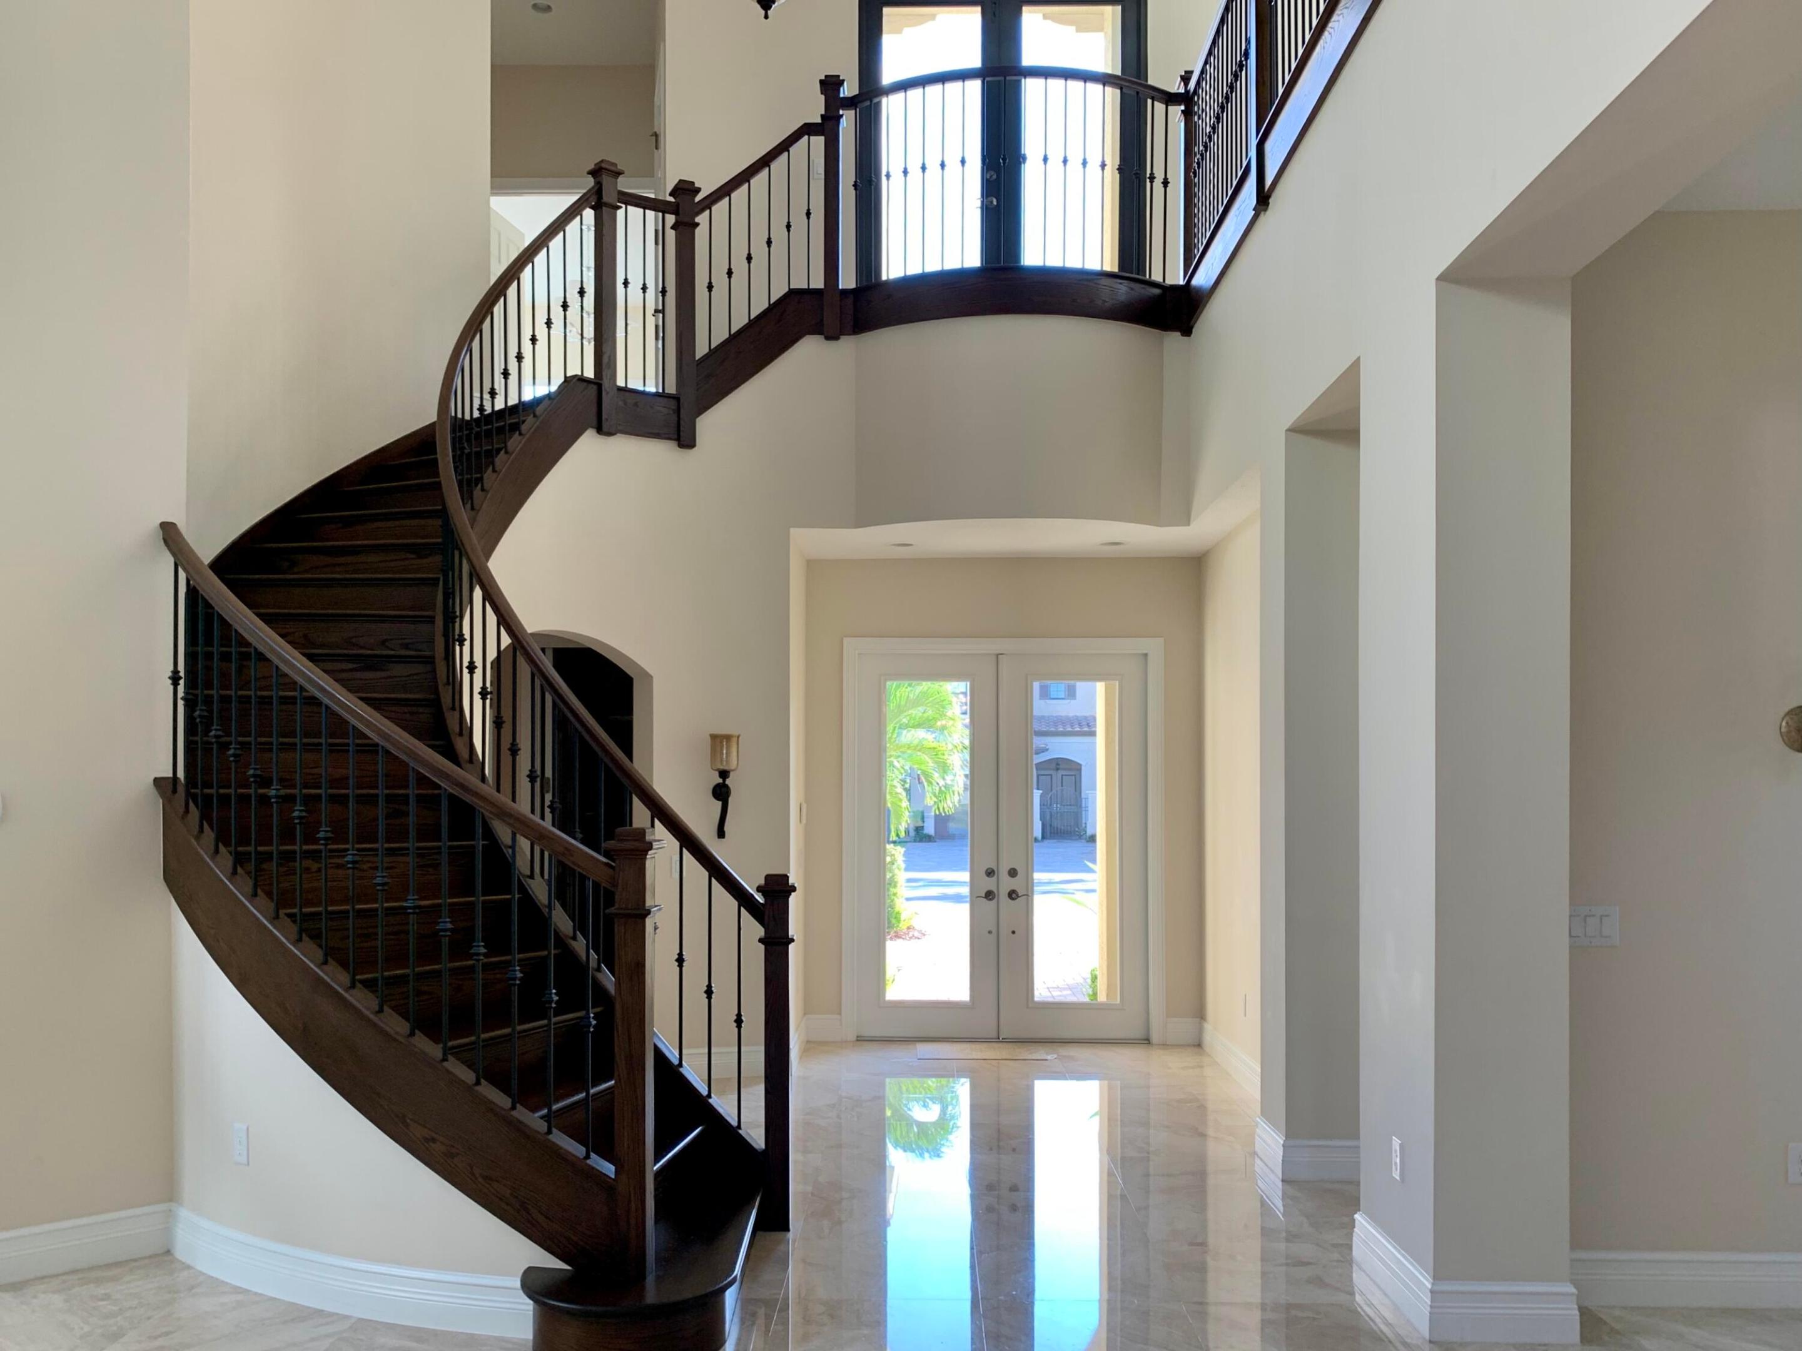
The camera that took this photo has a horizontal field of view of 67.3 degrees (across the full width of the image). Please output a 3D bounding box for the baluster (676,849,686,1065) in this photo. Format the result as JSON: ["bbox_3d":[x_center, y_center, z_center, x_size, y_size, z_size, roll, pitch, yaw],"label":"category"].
[{"bbox_3d":[-0.810,1.032,4.960,0.030,0.800,0.030,0,-3,-10],"label":"baluster"}]

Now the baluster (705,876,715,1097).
[{"bbox_3d":[-0.693,1.123,4.920,0.030,0.810,0.030,0,-3,-10],"label":"baluster"}]

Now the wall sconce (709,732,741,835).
[{"bbox_3d":[-0.950,0.591,7.280,0.170,0.570,0.160,0,-3,0],"label":"wall sconce"}]

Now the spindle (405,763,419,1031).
[{"bbox_3d":[-1.453,0.669,4.020,0.038,0.800,0.038,0,-3,6],"label":"spindle"}]

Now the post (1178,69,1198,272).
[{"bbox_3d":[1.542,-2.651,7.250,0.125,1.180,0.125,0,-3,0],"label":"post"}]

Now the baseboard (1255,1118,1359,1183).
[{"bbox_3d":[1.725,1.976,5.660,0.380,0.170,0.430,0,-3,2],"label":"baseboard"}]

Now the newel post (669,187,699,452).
[{"bbox_3d":[-1.142,-1.908,7.150,0.140,1.430,0.140,-1,-3,12],"label":"newel post"}]

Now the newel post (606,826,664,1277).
[{"bbox_3d":[-0.757,1.071,3.850,0.140,1.280,0.140,0,-3,0],"label":"newel post"}]

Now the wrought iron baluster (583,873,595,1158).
[{"bbox_3d":[-0.896,0.977,3.890,0.032,0.820,0.032,0,-3,-10],"label":"wrought iron baluster"}]

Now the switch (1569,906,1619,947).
[{"bbox_3d":[2.084,0.755,4.080,0.162,0.118,0.012,0,-3,2],"label":"switch"}]

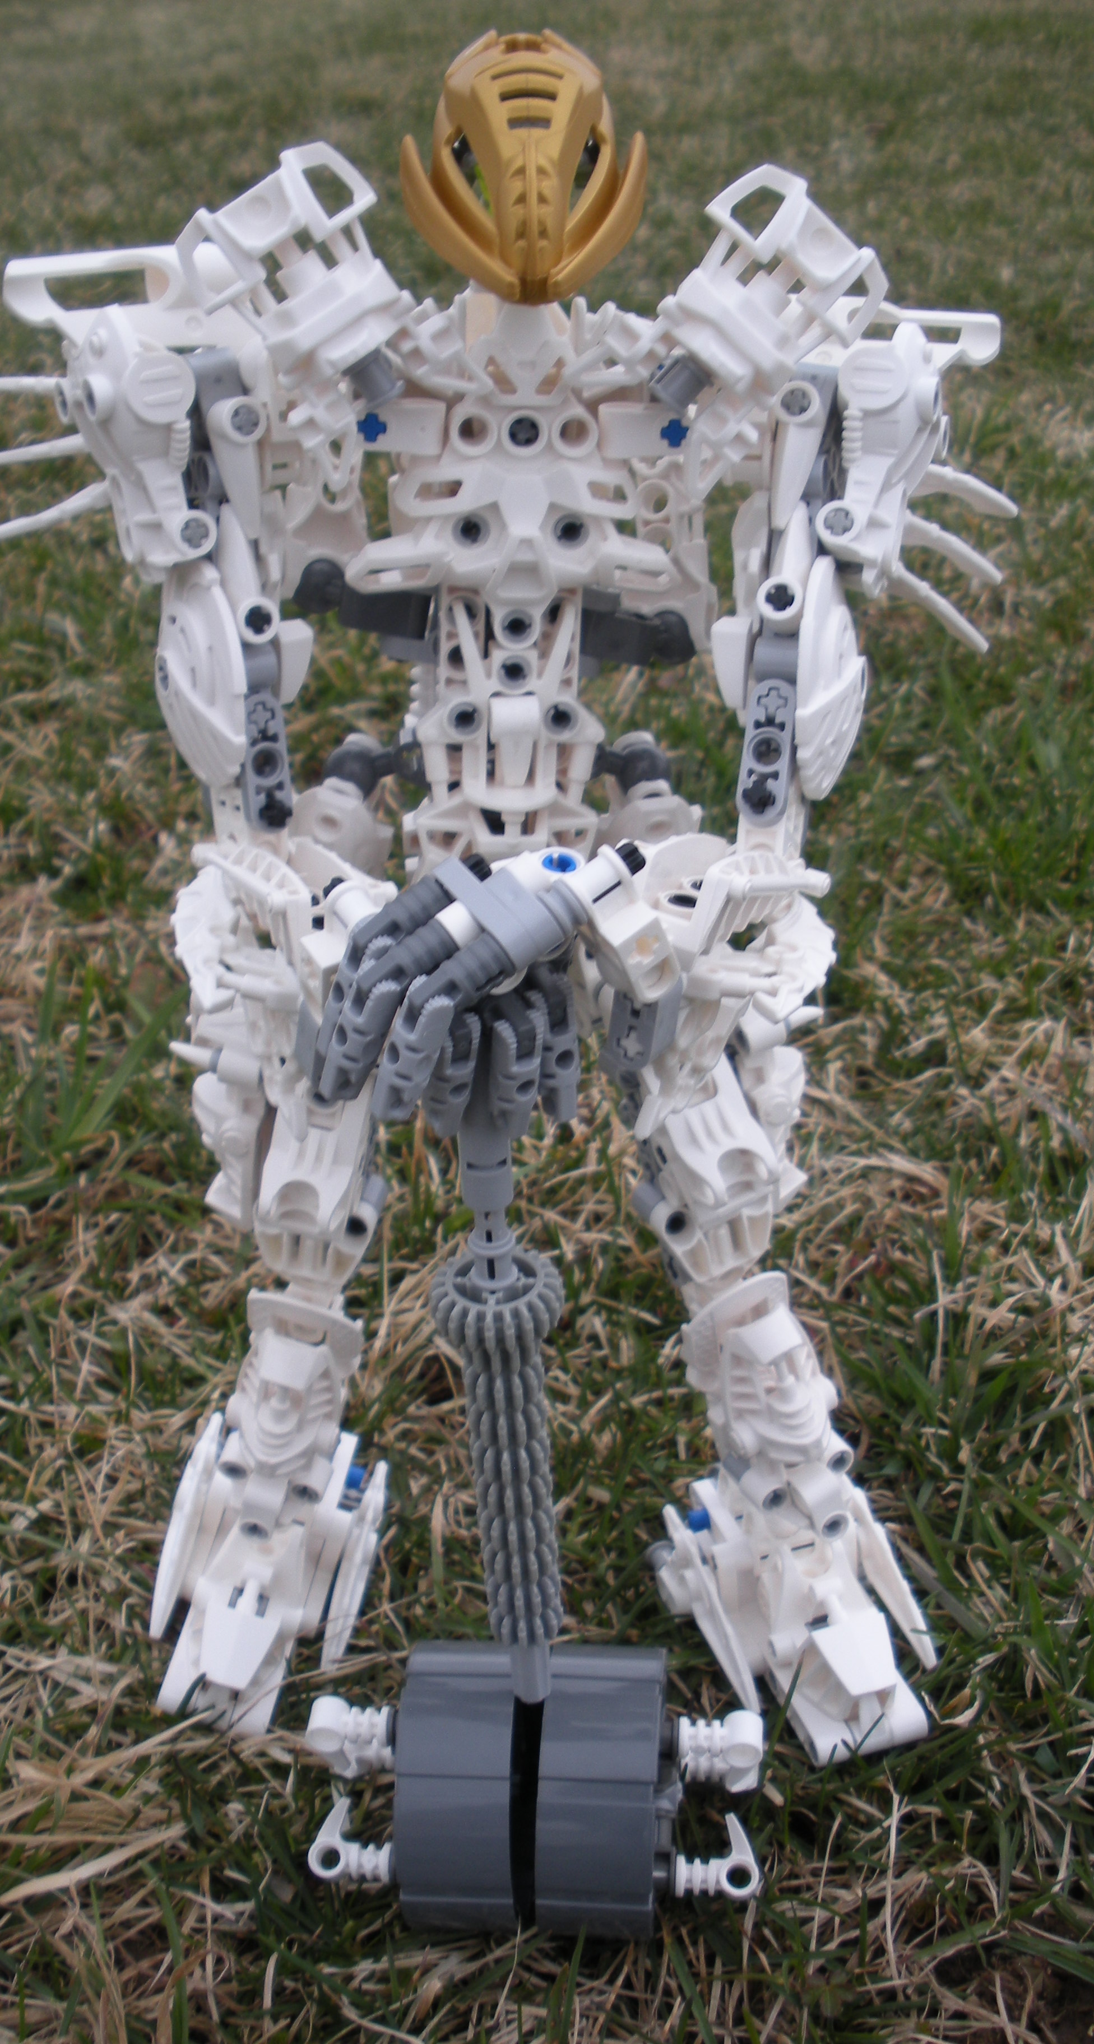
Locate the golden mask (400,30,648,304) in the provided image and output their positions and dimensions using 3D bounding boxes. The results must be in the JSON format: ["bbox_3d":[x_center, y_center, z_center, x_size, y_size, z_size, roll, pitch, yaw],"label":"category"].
[{"bbox_3d":[-0.003,-0.126,0.312,0.036,0.035,0.033,-2,32,-3],"label":"golden mask"}]

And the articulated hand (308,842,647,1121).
[{"bbox_3d":[-0.009,-0.007,0.326,0.054,0.034,0.032,-26,40,-35],"label":"articulated hand"}]

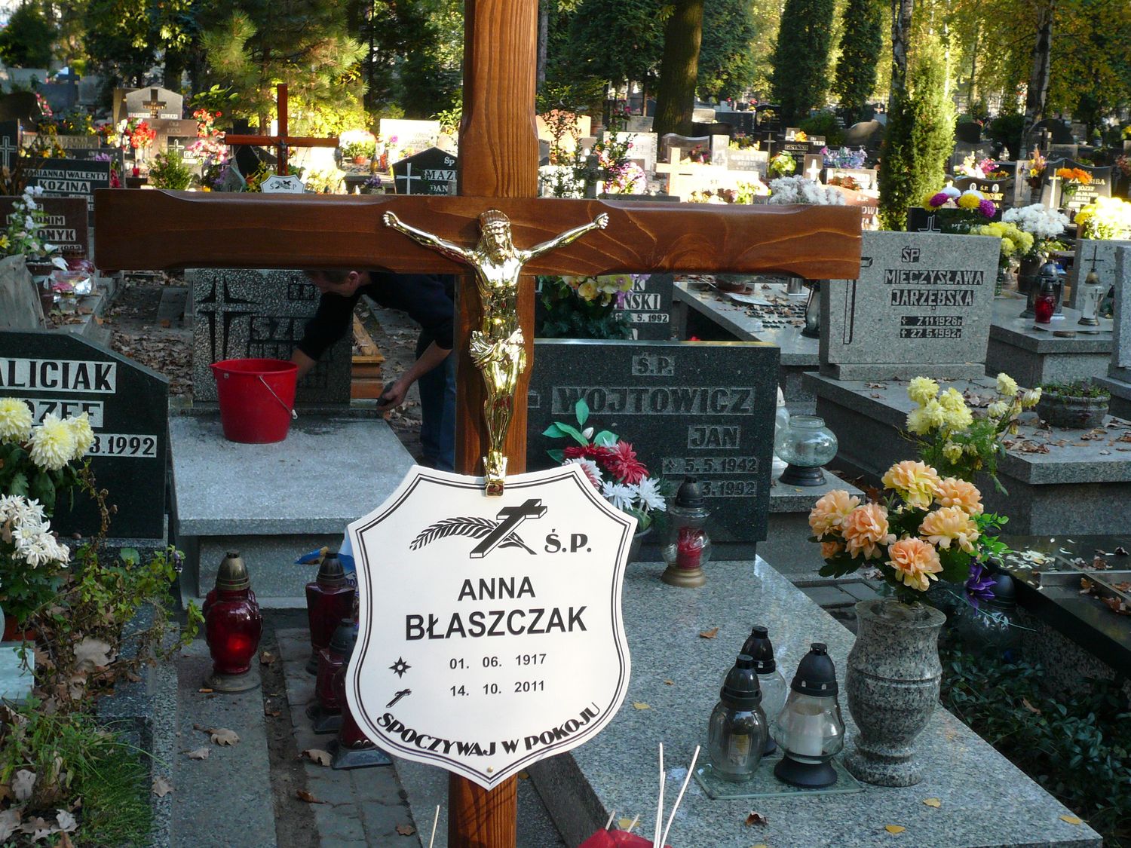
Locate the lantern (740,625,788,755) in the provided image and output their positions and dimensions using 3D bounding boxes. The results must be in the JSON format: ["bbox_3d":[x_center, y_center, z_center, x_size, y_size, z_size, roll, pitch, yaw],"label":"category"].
[{"bbox_3d":[0.389,0.539,3.270,0.127,0.262,0.127,0,12,-15],"label":"lantern"}]

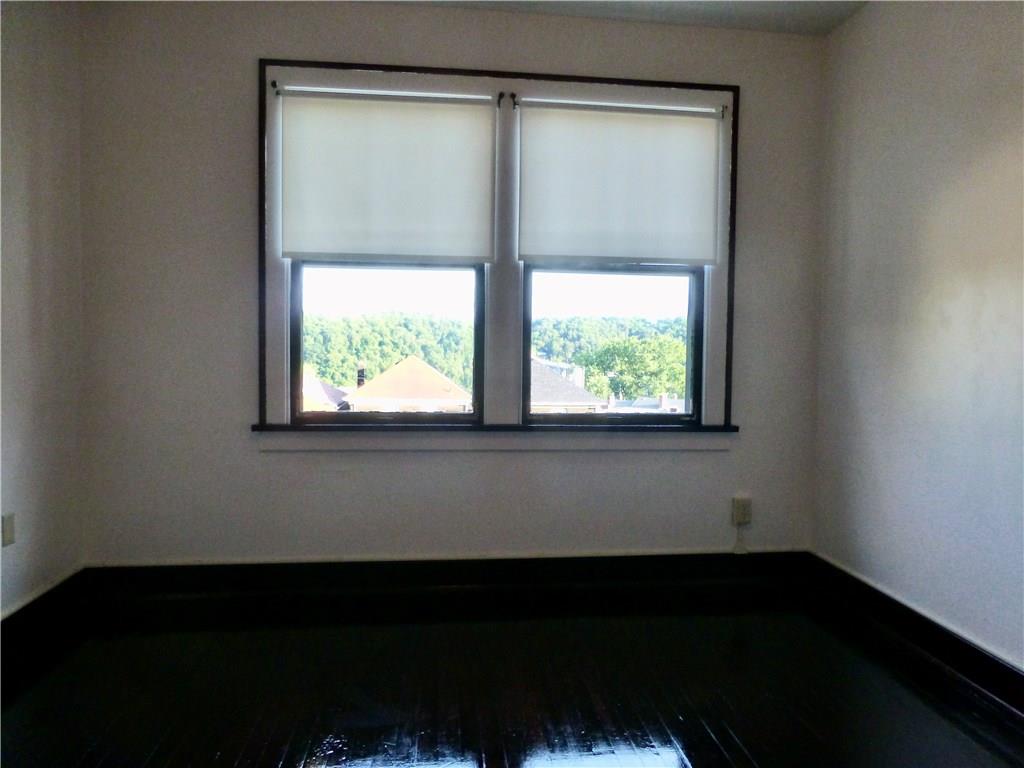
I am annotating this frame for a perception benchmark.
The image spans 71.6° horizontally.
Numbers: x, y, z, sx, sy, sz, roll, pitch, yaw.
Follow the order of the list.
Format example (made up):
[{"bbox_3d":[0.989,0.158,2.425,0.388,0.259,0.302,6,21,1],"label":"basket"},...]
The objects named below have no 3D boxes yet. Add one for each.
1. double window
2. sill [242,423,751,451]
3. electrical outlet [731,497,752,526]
[{"bbox_3d":[-0.026,-0.599,3.291,2.247,1.633,0.120,0,3,-6],"label":"double window"},{"bbox_3d":[-0.035,0.255,3.313,2.263,0.126,0.110,0,3,-6],"label":"sill"},{"bbox_3d":[1.132,0.624,3.439,0.075,0.118,0.040,0,3,-6],"label":"electrical outlet"}]

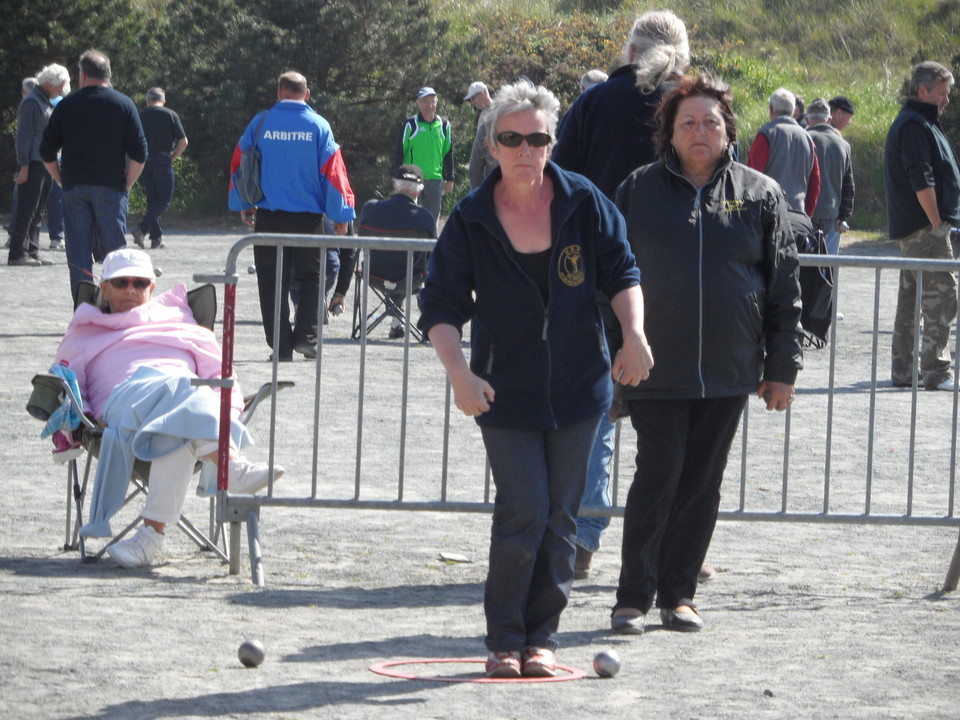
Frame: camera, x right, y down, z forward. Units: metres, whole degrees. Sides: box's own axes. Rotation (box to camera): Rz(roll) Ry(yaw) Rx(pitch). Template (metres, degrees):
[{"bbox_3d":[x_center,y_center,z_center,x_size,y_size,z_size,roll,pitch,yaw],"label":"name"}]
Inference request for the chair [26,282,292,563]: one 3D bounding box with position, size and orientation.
[{"bbox_3d":[-1.046,0.198,16.300,0.850,0.880,0.580,1,3,-7],"label":"chair"}]

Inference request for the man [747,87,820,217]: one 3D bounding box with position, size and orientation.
[{"bbox_3d":[2.189,-1.098,36.000,0.550,1.720,0.360,1,3,-21],"label":"man"}]

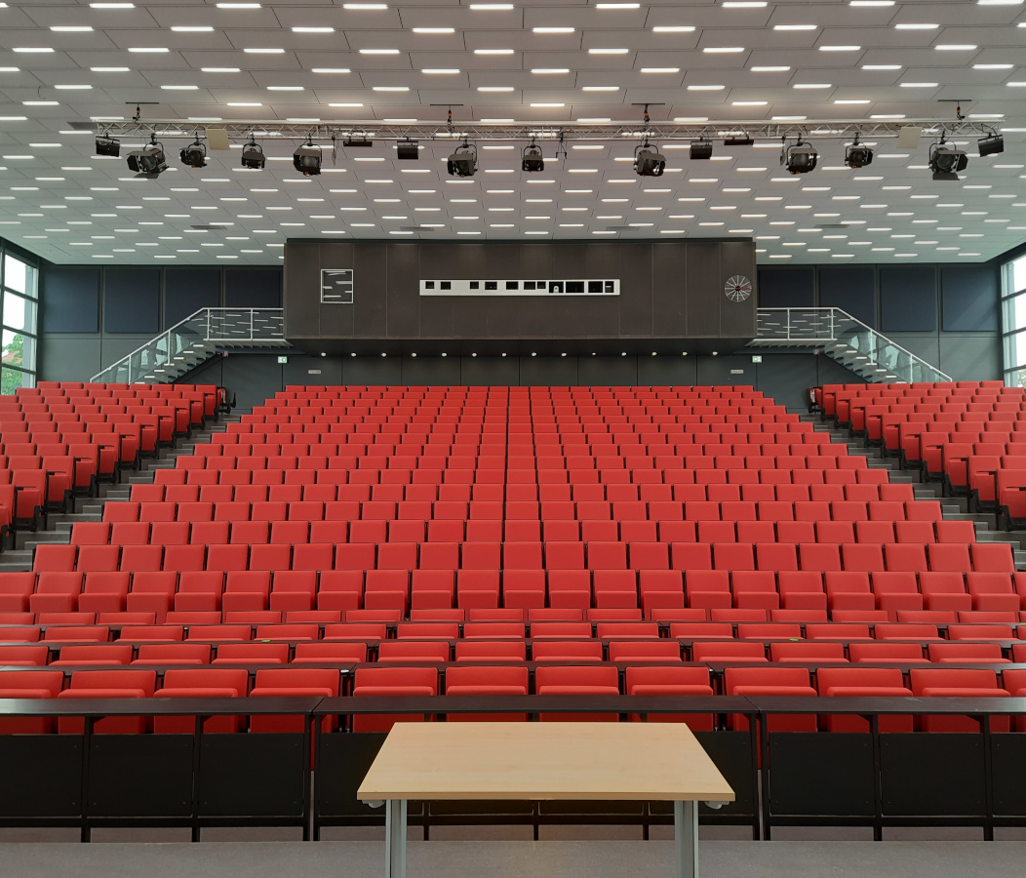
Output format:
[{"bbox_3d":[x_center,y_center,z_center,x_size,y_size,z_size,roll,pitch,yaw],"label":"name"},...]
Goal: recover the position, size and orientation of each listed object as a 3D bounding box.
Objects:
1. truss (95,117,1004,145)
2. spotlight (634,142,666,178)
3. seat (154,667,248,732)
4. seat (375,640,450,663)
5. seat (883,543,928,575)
[{"bbox_3d":[0.631,-5.444,14.406,16.050,0.310,0.300,0,-4,0],"label":"truss"},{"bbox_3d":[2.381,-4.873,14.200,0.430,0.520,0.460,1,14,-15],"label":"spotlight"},{"bbox_3d":[-1.949,1.812,5.051,0.525,0.700,0.330,0,-4,-3],"label":"seat"},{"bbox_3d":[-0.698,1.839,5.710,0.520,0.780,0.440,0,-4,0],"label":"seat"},{"bbox_3d":[5.026,1.750,10.262,0.510,0.830,0.420,0,-4,0],"label":"seat"}]

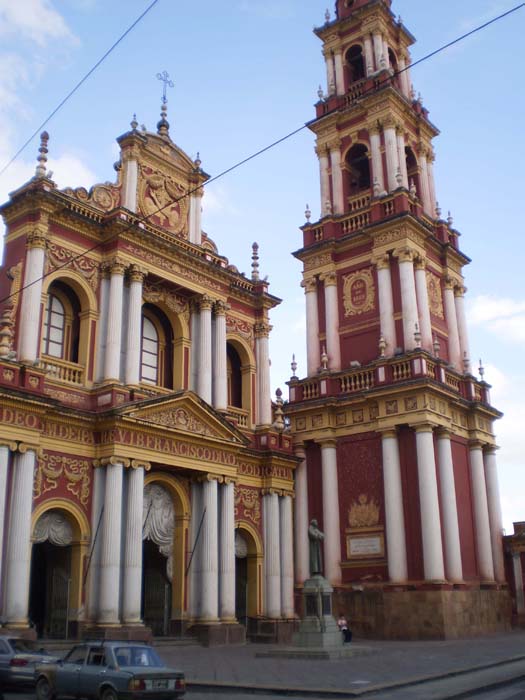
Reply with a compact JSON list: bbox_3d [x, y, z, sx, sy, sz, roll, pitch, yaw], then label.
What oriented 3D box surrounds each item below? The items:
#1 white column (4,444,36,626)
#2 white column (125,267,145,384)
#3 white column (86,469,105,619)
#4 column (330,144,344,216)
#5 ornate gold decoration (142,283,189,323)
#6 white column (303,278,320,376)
[{"bbox_3d":[-10.118,7.835,30.501,0.980,7.350,0.980,-16,-24,38],"label":"white column"},{"bbox_3d":[-6.398,-1.160,36.543,0.870,6.308,0.870,0,-18,0],"label":"white column"},{"bbox_3d":[-6.983,7.943,30.171,0.750,6.527,0.750,-15,-24,37],"label":"white column"},{"bbox_3d":[5.243,-11.969,50.707,0.775,5.642,0.775,0,-19,0],"label":"column"},{"bbox_3d":[-5.163,-2.504,37.970,0.250,1.500,3.900,-14,-22,36],"label":"ornate gold decoration"},{"bbox_3d":[3.089,-1.083,44.226,0.870,6.968,0.870,-15,-22,37],"label":"white column"}]

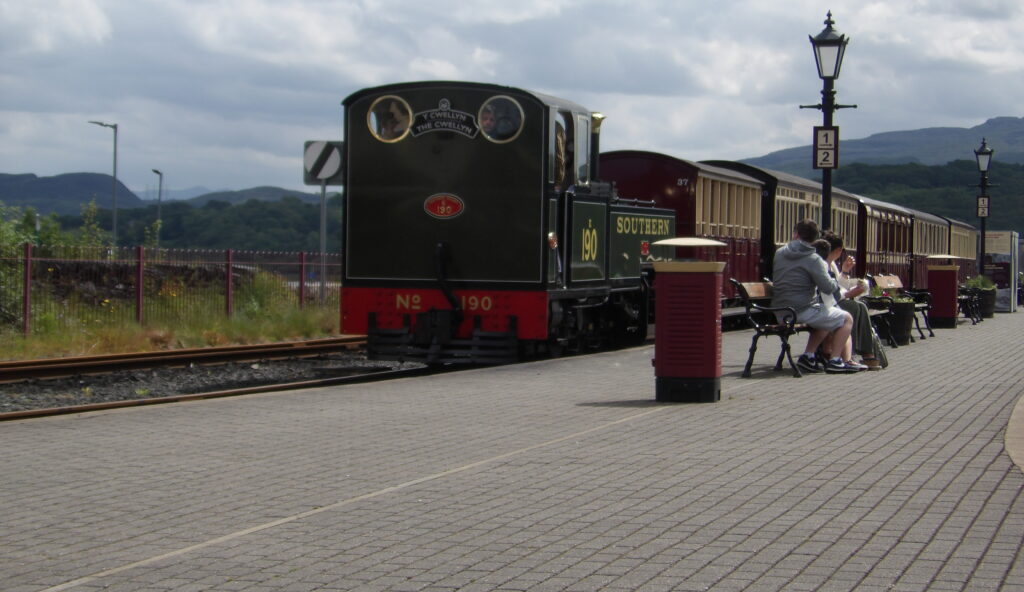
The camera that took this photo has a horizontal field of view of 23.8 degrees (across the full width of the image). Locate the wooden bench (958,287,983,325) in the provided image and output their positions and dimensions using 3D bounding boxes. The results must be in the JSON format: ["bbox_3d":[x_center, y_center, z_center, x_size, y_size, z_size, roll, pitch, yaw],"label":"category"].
[{"bbox_3d":[7.400,0.040,39.500,0.610,0.820,2.200,1,1,15],"label":"wooden bench"}]

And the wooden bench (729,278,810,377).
[{"bbox_3d":[2.440,0.250,21.300,0.610,0.830,2.300,1,1,15],"label":"wooden bench"}]

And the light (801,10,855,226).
[{"bbox_3d":[3.083,-1.077,23.700,0.560,3.440,0.400,1,1,15],"label":"light"}]

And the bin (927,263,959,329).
[{"bbox_3d":[6.556,-0.050,36.900,0.480,1.070,0.470,1,1,12],"label":"bin"}]

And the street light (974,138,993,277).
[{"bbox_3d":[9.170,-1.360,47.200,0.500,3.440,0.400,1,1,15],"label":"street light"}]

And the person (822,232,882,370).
[{"bbox_3d":[3.020,0.040,21.850,0.680,1.250,0.480,1,1,-6],"label":"person"}]

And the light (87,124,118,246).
[{"bbox_3d":[-14.860,-3.320,88.000,1.050,6.000,0.300,1,1,-7],"label":"light"}]

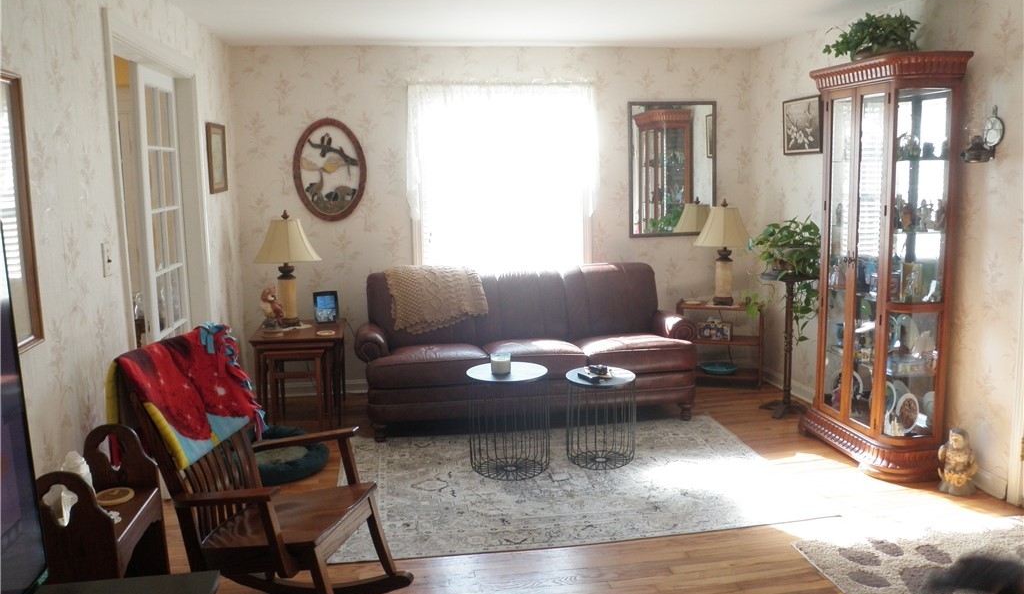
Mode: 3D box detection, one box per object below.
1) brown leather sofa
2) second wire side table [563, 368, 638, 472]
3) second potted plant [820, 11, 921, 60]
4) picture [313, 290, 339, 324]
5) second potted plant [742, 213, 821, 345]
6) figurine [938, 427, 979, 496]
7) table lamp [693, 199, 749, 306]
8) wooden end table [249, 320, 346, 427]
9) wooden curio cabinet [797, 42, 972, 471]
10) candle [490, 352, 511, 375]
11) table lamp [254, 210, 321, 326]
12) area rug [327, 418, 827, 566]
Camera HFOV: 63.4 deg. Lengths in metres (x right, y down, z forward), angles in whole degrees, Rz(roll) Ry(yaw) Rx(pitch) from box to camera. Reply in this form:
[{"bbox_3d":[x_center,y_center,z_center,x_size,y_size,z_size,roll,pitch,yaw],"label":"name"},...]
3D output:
[{"bbox_3d":[0.089,0.300,5.301,2.134,0.918,0.966,-2,9,-8],"label":"brown leather sofa"},{"bbox_3d":[0.481,0.656,4.476,0.370,0.465,0.370,-2,8,-8],"label":"second wire side table"},{"bbox_3d":[1.875,-1.302,4.316,0.392,0.236,0.534,-2,9,-8],"label":"second potted plant"},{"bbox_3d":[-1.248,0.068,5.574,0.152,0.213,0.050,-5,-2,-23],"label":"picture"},{"bbox_3d":[1.748,-0.096,5.325,0.520,0.820,0.490,-2,8,-8],"label":"second potted plant"},{"bbox_3d":[2.144,0.779,3.989,0.187,0.310,0.170,4,10,33],"label":"figurine"},{"bbox_3d":[1.510,-0.313,5.875,0.418,0.738,0.418,-2,9,-8],"label":"table lamp"},{"bbox_3d":[-1.350,0.493,5.384,0.557,0.565,0.675,-2,9,-8],"label":"wooden end table"},{"bbox_3d":[1.917,-0.169,4.362,0.408,2.063,0.895,-2,9,-8],"label":"wooden curio cabinet"},{"bbox_3d":[-0.058,0.351,4.272,0.097,0.093,0.097,-2,9,-8],"label":"candle"},{"bbox_3d":[-1.459,-0.180,5.401,0.418,0.752,0.418,-2,9,-8],"label":"table lamp"},{"bbox_3d":[0.246,0.912,4.345,2.268,0.012,1.637,-2,8,-8],"label":"area rug"}]

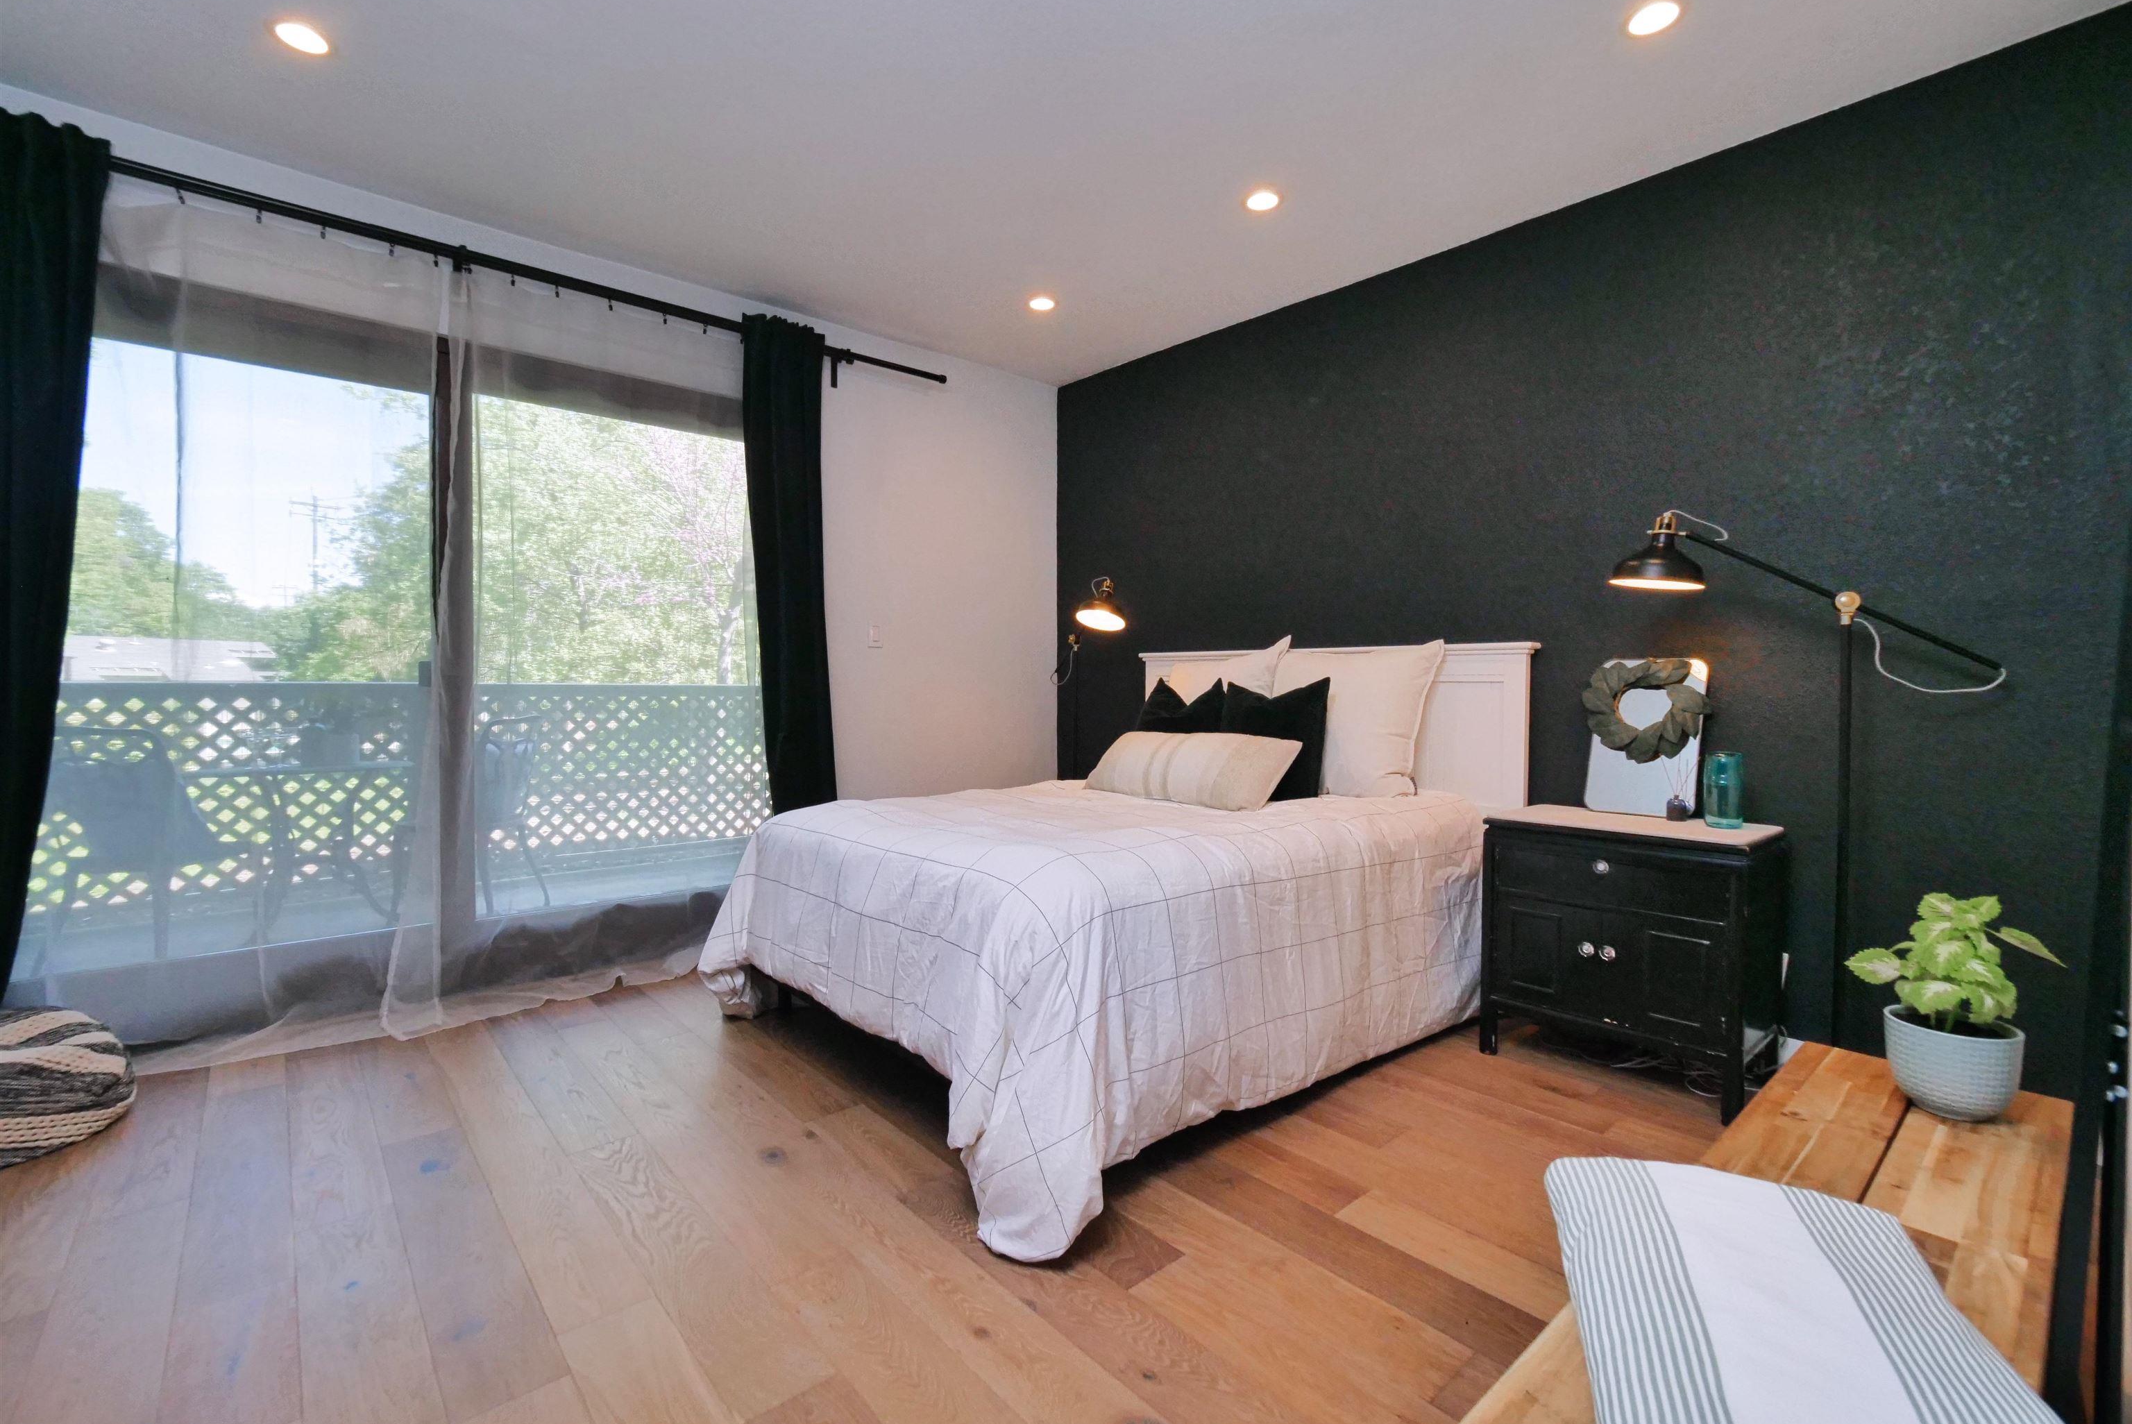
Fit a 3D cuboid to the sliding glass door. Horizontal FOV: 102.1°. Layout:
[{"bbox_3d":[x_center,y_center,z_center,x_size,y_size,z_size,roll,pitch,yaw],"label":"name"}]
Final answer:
[{"bbox_3d":[-1.833,-0.196,2.652,1.856,2.285,0.157,-1,2,-42],"label":"sliding glass door"}]

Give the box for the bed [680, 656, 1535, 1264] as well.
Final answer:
[{"bbox_3d":[0.175,0.365,2.722,2.034,1.179,1.673,-1,2,-42],"label":"bed"}]

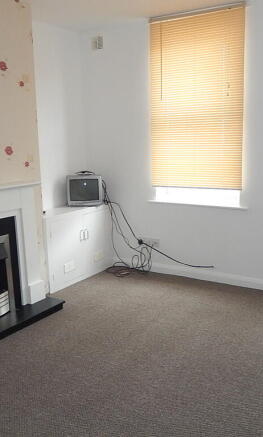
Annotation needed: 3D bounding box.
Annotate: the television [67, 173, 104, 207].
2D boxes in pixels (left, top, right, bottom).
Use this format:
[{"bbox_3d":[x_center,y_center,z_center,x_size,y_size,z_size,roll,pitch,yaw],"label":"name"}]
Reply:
[{"bbox_3d":[-0.494,-0.317,4.577,0.370,0.335,0.360,-3,11,-6],"label":"television"}]

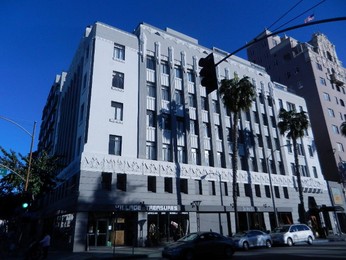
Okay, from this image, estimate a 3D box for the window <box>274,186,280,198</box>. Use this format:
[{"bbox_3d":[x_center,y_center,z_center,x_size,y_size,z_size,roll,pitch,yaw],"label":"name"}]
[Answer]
[{"bbox_3d":[14.300,8.531,34.181,1.000,1.600,0.200,11,-24,-30],"label":"window"}]

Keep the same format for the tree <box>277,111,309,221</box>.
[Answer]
[{"bbox_3d":[15.469,4.632,29.802,4.000,15.529,4.000,11,-24,-30],"label":"tree"}]

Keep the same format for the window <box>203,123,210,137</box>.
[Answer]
[{"bbox_3d":[4.196,0.104,31.150,1.200,1.900,0.200,11,-24,-30],"label":"window"}]

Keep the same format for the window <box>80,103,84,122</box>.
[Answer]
[{"bbox_3d":[-9.656,-1.800,26.785,0.200,2.000,1.250,11,-23,-30],"label":"window"}]

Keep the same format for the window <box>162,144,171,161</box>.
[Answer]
[{"bbox_3d":[-0.724,2.417,26.432,1.085,1.888,0.220,11,-24,-29],"label":"window"}]

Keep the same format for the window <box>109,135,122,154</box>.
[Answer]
[{"bbox_3d":[-5.637,1.503,24.624,1.294,2.034,0.150,11,-24,-30],"label":"window"}]

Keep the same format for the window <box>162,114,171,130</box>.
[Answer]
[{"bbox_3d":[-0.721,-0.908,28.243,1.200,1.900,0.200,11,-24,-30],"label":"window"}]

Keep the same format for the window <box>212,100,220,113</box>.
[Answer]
[{"bbox_3d":[5.510,-3.106,32.672,1.085,1.866,0.220,11,-24,-29],"label":"window"}]

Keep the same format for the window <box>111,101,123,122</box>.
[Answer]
[{"bbox_3d":[-5.497,-1.851,24.655,1.204,1.888,0.220,11,-24,-29],"label":"window"}]

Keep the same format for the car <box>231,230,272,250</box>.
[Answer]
[{"bbox_3d":[6.931,9.999,22.977,4.500,1.450,1.780,11,-23,-30],"label":"car"}]

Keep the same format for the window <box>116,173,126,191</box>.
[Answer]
[{"bbox_3d":[-4.898,4.984,23.881,0.970,1.664,0.150,11,-24,-30],"label":"window"}]

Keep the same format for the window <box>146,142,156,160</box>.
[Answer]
[{"bbox_3d":[-2.300,2.117,25.530,1.085,1.888,0.220,11,-24,-29],"label":"window"}]

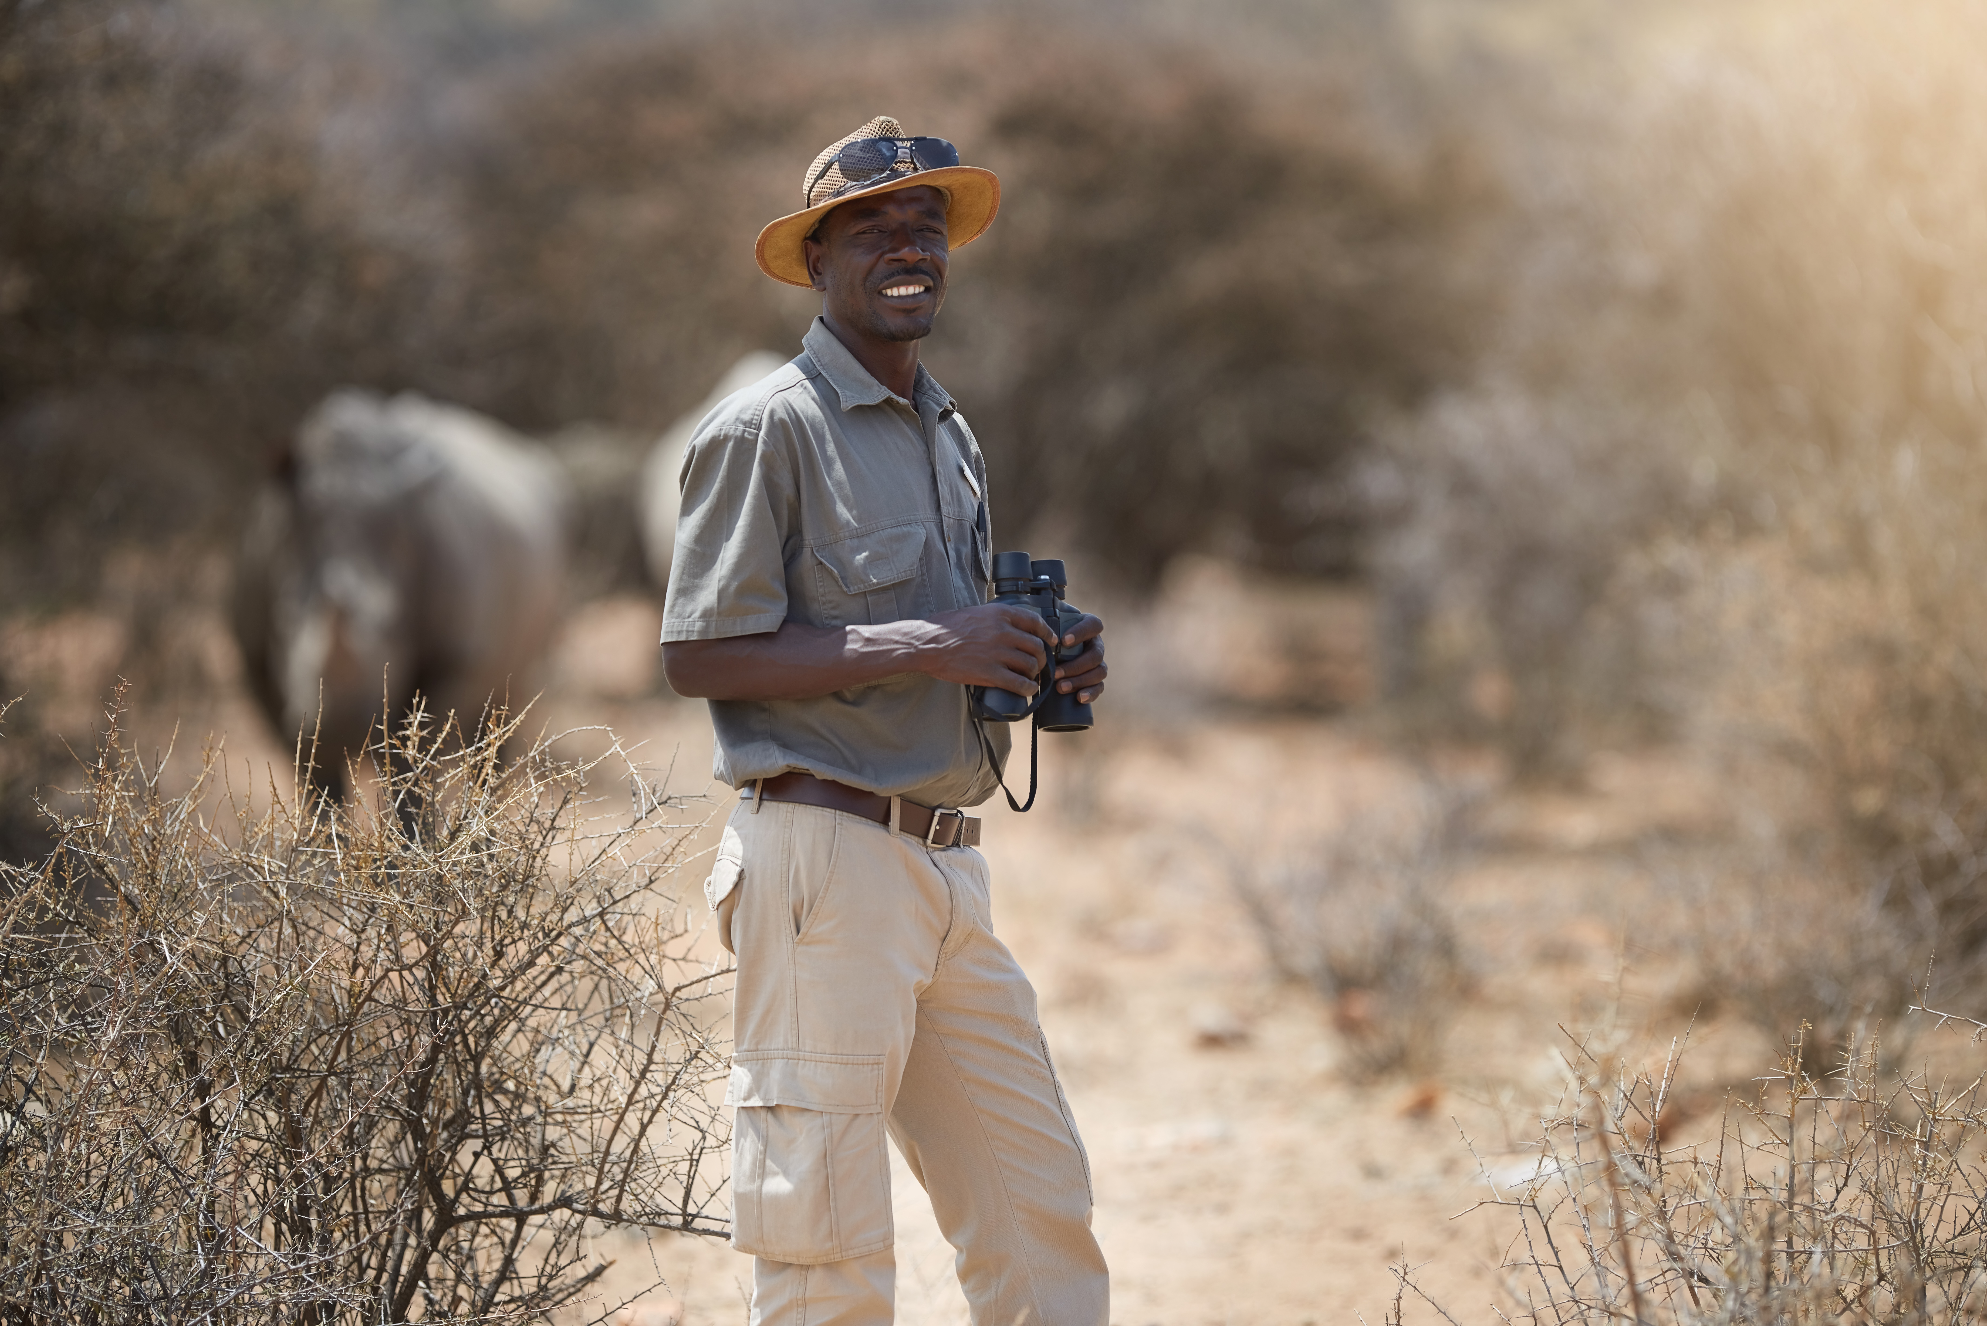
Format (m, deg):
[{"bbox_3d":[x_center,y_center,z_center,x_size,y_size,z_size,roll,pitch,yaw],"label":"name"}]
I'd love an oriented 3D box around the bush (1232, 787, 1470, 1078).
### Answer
[{"bbox_3d":[0.784,0.590,24.200,0.520,0.630,0.500,0,2,0],"label":"bush"}]

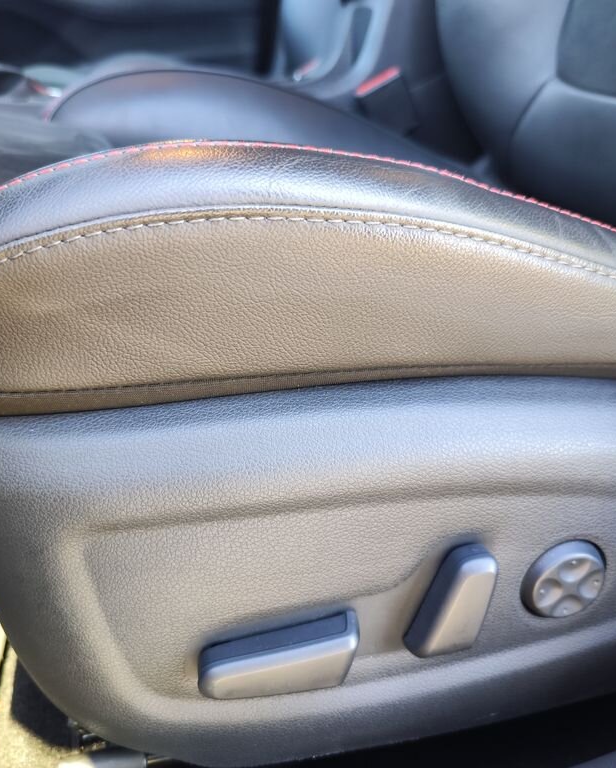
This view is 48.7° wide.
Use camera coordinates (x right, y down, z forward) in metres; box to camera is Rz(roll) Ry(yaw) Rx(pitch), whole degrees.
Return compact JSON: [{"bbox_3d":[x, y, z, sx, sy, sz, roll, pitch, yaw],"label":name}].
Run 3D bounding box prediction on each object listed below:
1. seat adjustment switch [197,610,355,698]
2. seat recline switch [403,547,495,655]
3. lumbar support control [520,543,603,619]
[{"bbox_3d":[-0.014,0.134,0.333,0.078,0.030,0.018,-5,22,-10],"label":"seat adjustment switch"},{"bbox_3d":[0.072,0.109,0.342,0.031,0.060,0.018,8,19,-15],"label":"seat recline switch"},{"bbox_3d":[0.137,0.105,0.361,0.044,0.044,0.012,-5,22,-10],"label":"lumbar support control"}]

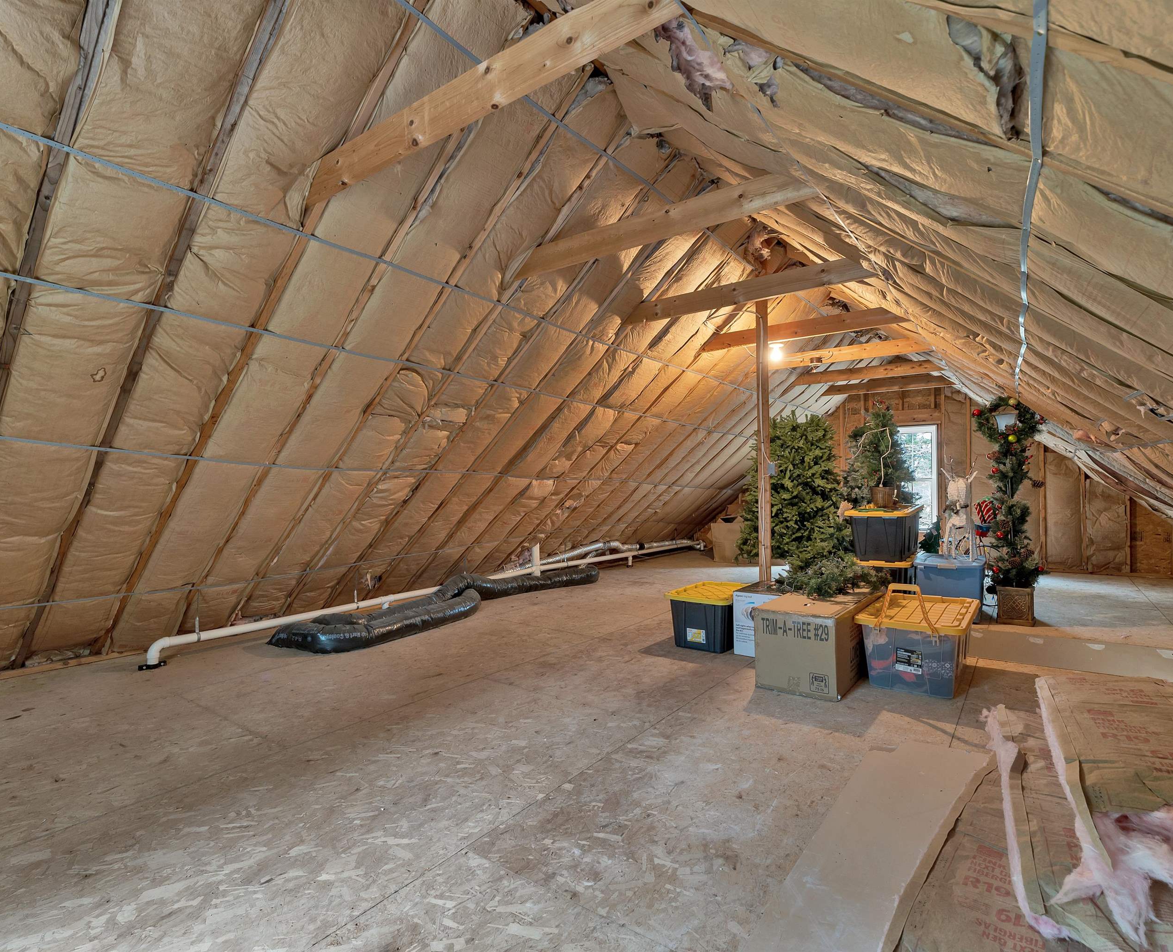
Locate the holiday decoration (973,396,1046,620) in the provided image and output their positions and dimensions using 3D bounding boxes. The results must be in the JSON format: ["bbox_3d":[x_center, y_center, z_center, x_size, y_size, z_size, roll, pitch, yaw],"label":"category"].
[{"bbox_3d":[3.720,0.283,5.229,0.530,1.970,0.450,-1,-1,36],"label":"holiday decoration"}]

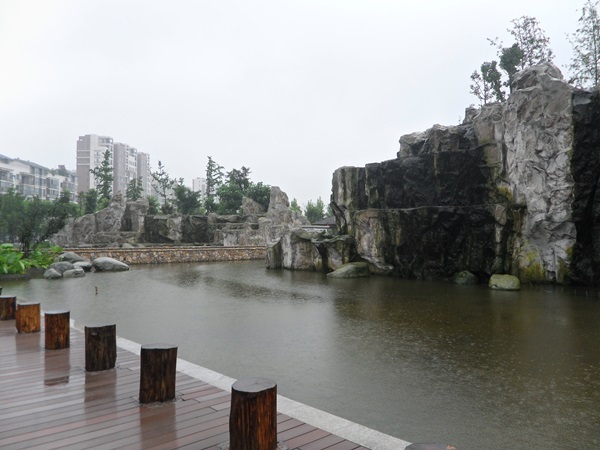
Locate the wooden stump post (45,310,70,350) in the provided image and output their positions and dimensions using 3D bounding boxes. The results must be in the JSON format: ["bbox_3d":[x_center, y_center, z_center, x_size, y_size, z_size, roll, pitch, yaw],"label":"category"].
[{"bbox_3d":[-3.324,1.447,6.420,0.340,0.500,0.340,1,-2,-27],"label":"wooden stump post"}]

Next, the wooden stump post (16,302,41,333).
[{"bbox_3d":[-4.346,1.487,7.500,0.360,0.450,0.360,1,-2,-30],"label":"wooden stump post"}]

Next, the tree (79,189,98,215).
[{"bbox_3d":[-20.788,-2.261,46.000,1.966,2.850,2.000,1,-3,-24],"label":"tree"}]

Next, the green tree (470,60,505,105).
[{"bbox_3d":[10.817,-8.192,27.000,1.962,2.596,2.000,-1,-3,22],"label":"green tree"}]

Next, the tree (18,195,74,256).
[{"bbox_3d":[-14.083,0.083,26.000,2.900,3.400,2.700,1,-2,-28],"label":"tree"}]

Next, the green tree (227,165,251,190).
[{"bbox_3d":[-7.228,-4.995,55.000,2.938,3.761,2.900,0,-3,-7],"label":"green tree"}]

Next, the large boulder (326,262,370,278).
[{"bbox_3d":[2.238,2.100,21.600,1.950,0.700,1.250,0,-2,6],"label":"large boulder"}]

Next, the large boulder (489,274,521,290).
[{"bbox_3d":[7.297,2.052,16.700,1.080,0.550,0.800,0,-2,24],"label":"large boulder"}]

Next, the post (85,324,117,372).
[{"bbox_3d":[-2.386,1.467,5.622,0.350,0.495,0.350,1,-3,-23],"label":"post"}]

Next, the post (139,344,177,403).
[{"bbox_3d":[-1.367,1.422,4.529,0.348,0.481,0.348,1,-3,-17],"label":"post"}]

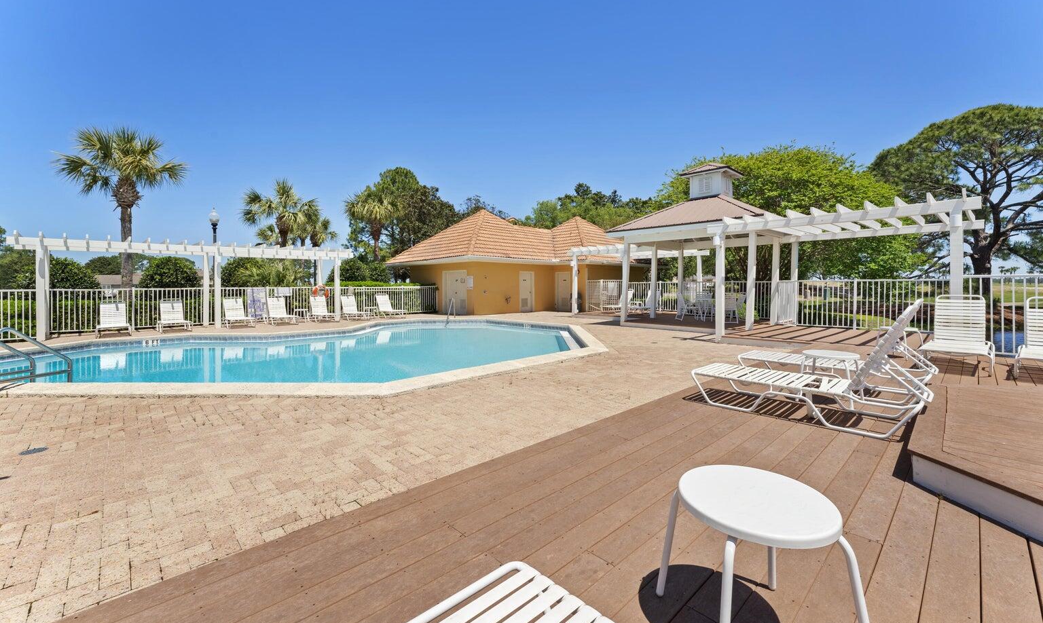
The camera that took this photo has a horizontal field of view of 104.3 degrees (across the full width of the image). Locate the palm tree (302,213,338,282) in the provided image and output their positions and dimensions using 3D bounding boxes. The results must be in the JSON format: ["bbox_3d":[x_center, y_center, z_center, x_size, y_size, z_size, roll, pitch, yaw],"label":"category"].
[{"bbox_3d":[-15.481,-4.145,31.000,3.000,6.800,3.000,-2,5,-25],"label":"palm tree"}]

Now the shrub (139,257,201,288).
[{"bbox_3d":[-12.310,-0.780,14.200,1.800,2.250,1.750,-2,4,-41],"label":"shrub"}]

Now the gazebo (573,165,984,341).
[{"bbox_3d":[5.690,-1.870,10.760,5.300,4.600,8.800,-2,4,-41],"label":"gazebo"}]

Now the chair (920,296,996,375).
[{"bbox_3d":[6.043,0.273,5.649,1.620,0.980,0.670,-4,6,-42],"label":"chair"}]

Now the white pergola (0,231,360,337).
[{"bbox_3d":[-9.430,-0.800,12.420,7.800,2.600,1.750,-3,4,-42],"label":"white pergola"}]

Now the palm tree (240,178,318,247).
[{"bbox_3d":[-11.580,-3.210,19.500,3.250,6.400,3.200,-2,4,-41],"label":"palm tree"}]

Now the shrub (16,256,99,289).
[{"bbox_3d":[-14.340,-0.600,12.500,1.850,2.200,1.800,-2,4,-41],"label":"shrub"}]

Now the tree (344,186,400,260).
[{"bbox_3d":[-9.169,-4.079,25.000,3.400,7.530,3.400,-2,4,-20],"label":"tree"}]

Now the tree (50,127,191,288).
[{"bbox_3d":[-14.950,-3.300,15.200,3.600,7.300,3.500,-2,4,-41],"label":"tree"}]

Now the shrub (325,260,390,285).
[{"bbox_3d":[-8.620,-1.355,21.500,3.300,2.600,2.700,-2,4,-20],"label":"shrub"}]

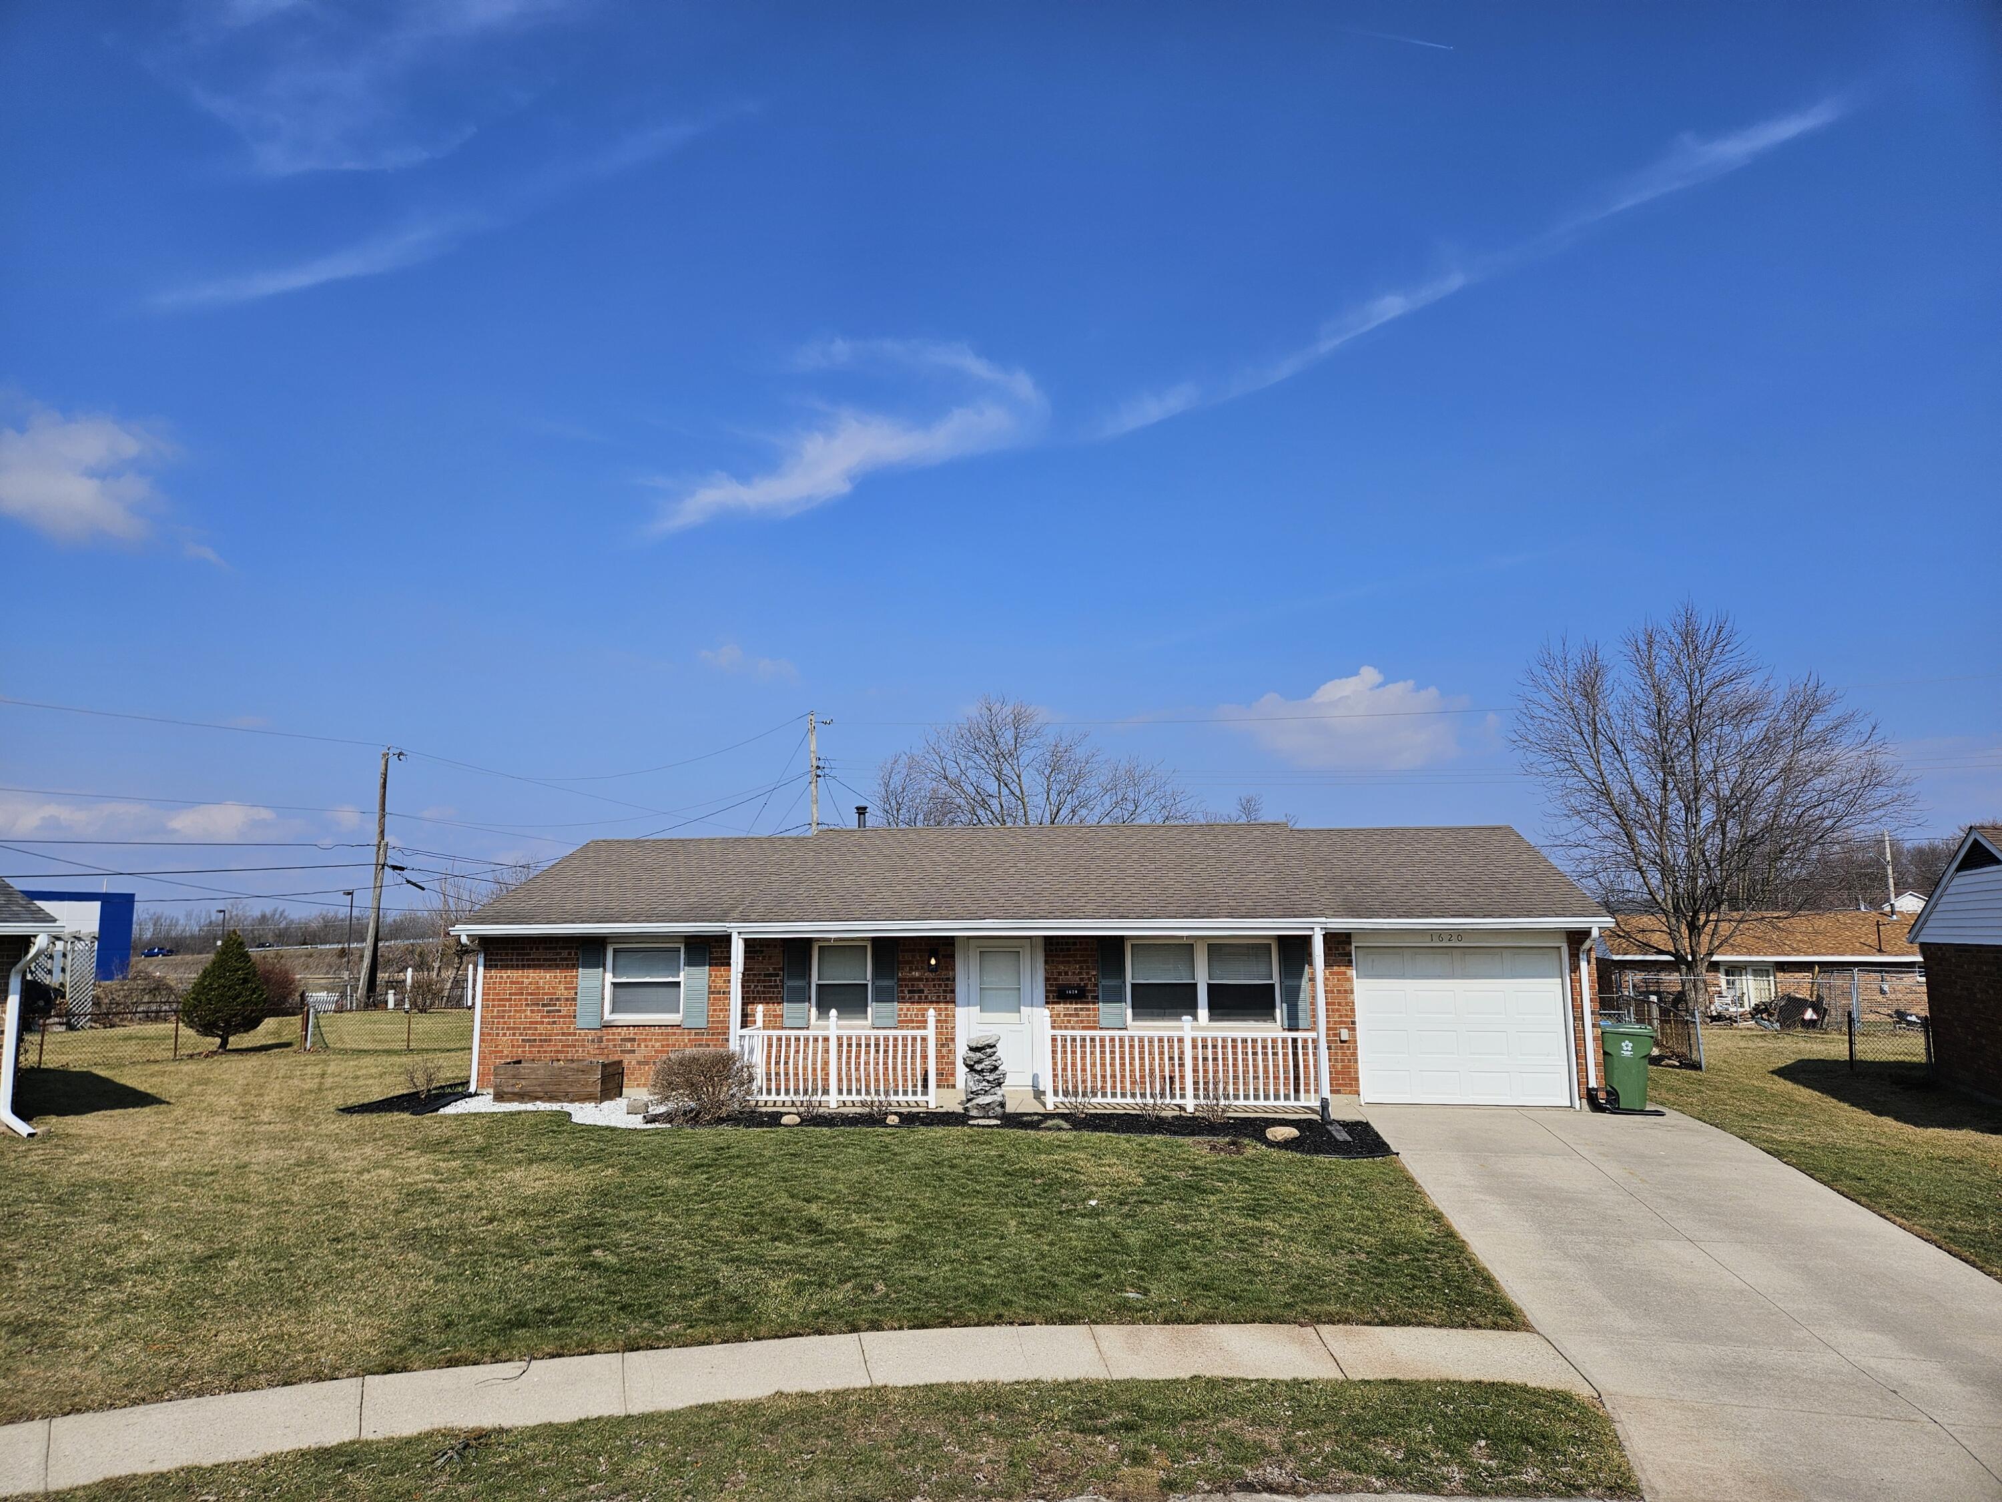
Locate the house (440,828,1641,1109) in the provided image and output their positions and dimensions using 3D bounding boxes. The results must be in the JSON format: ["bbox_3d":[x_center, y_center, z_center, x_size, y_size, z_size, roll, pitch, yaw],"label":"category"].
[{"bbox_3d":[0.548,3.432,22.781,16.150,4.300,9.200,-1,-9,6],"label":"house"}]

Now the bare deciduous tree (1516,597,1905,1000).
[{"bbox_3d":[22.031,1.775,41.213,12.343,13.000,11.500,0,-9,0],"label":"bare deciduous tree"}]

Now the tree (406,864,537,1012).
[{"bbox_3d":[-19.119,6.656,48.571,5.195,5.260,4.800,0,-9,0],"label":"tree"}]

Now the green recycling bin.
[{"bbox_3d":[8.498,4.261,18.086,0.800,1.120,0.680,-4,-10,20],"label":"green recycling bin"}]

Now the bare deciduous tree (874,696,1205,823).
[{"bbox_3d":[1.306,3.874,50.008,12.346,12.163,11.500,0,-9,0],"label":"bare deciduous tree"}]

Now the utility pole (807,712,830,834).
[{"bbox_3d":[-6.406,3.919,45.957,0.900,10.779,0.450,0,-9,0],"label":"utility pole"}]

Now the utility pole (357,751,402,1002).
[{"bbox_3d":[-23.944,4.790,51.401,1.100,9.887,0.500,0,-9,0],"label":"utility pole"}]

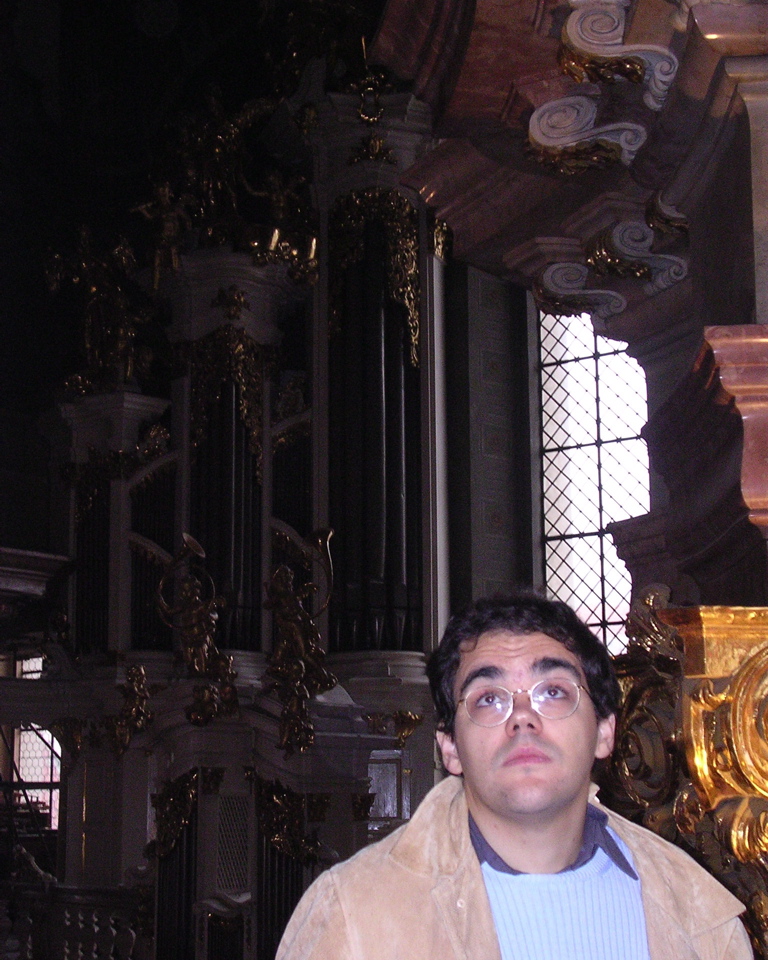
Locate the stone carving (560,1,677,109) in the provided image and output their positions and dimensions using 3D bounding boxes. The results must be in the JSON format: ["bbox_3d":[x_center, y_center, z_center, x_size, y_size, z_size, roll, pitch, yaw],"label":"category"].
[{"bbox_3d":[1.211,-2.189,9.200,0.580,0.390,0.450,-1,-10,3],"label":"stone carving"}]

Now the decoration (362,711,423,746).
[{"bbox_3d":[0.082,2.479,17.700,0.580,0.360,0.320,0,-10,-5],"label":"decoration"}]

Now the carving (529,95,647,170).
[{"bbox_3d":[1.161,-1.972,10.100,0.590,0.350,0.380,-3,-10,13],"label":"carving"}]

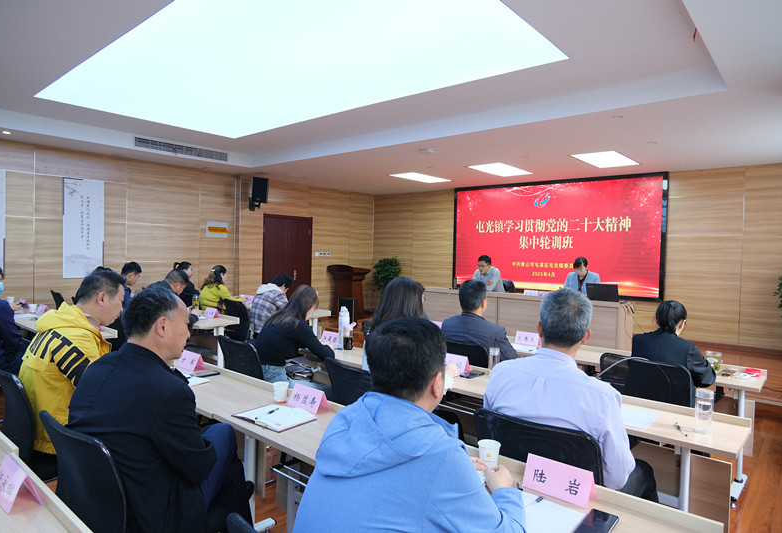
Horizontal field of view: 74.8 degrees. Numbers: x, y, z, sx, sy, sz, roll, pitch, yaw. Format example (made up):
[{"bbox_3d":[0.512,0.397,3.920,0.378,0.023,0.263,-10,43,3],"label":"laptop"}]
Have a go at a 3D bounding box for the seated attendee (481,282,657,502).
[{"bbox_3d":[0.735,0.754,2.037,0.546,1.346,0.705,2,2,41],"label":"seated attendee"}]

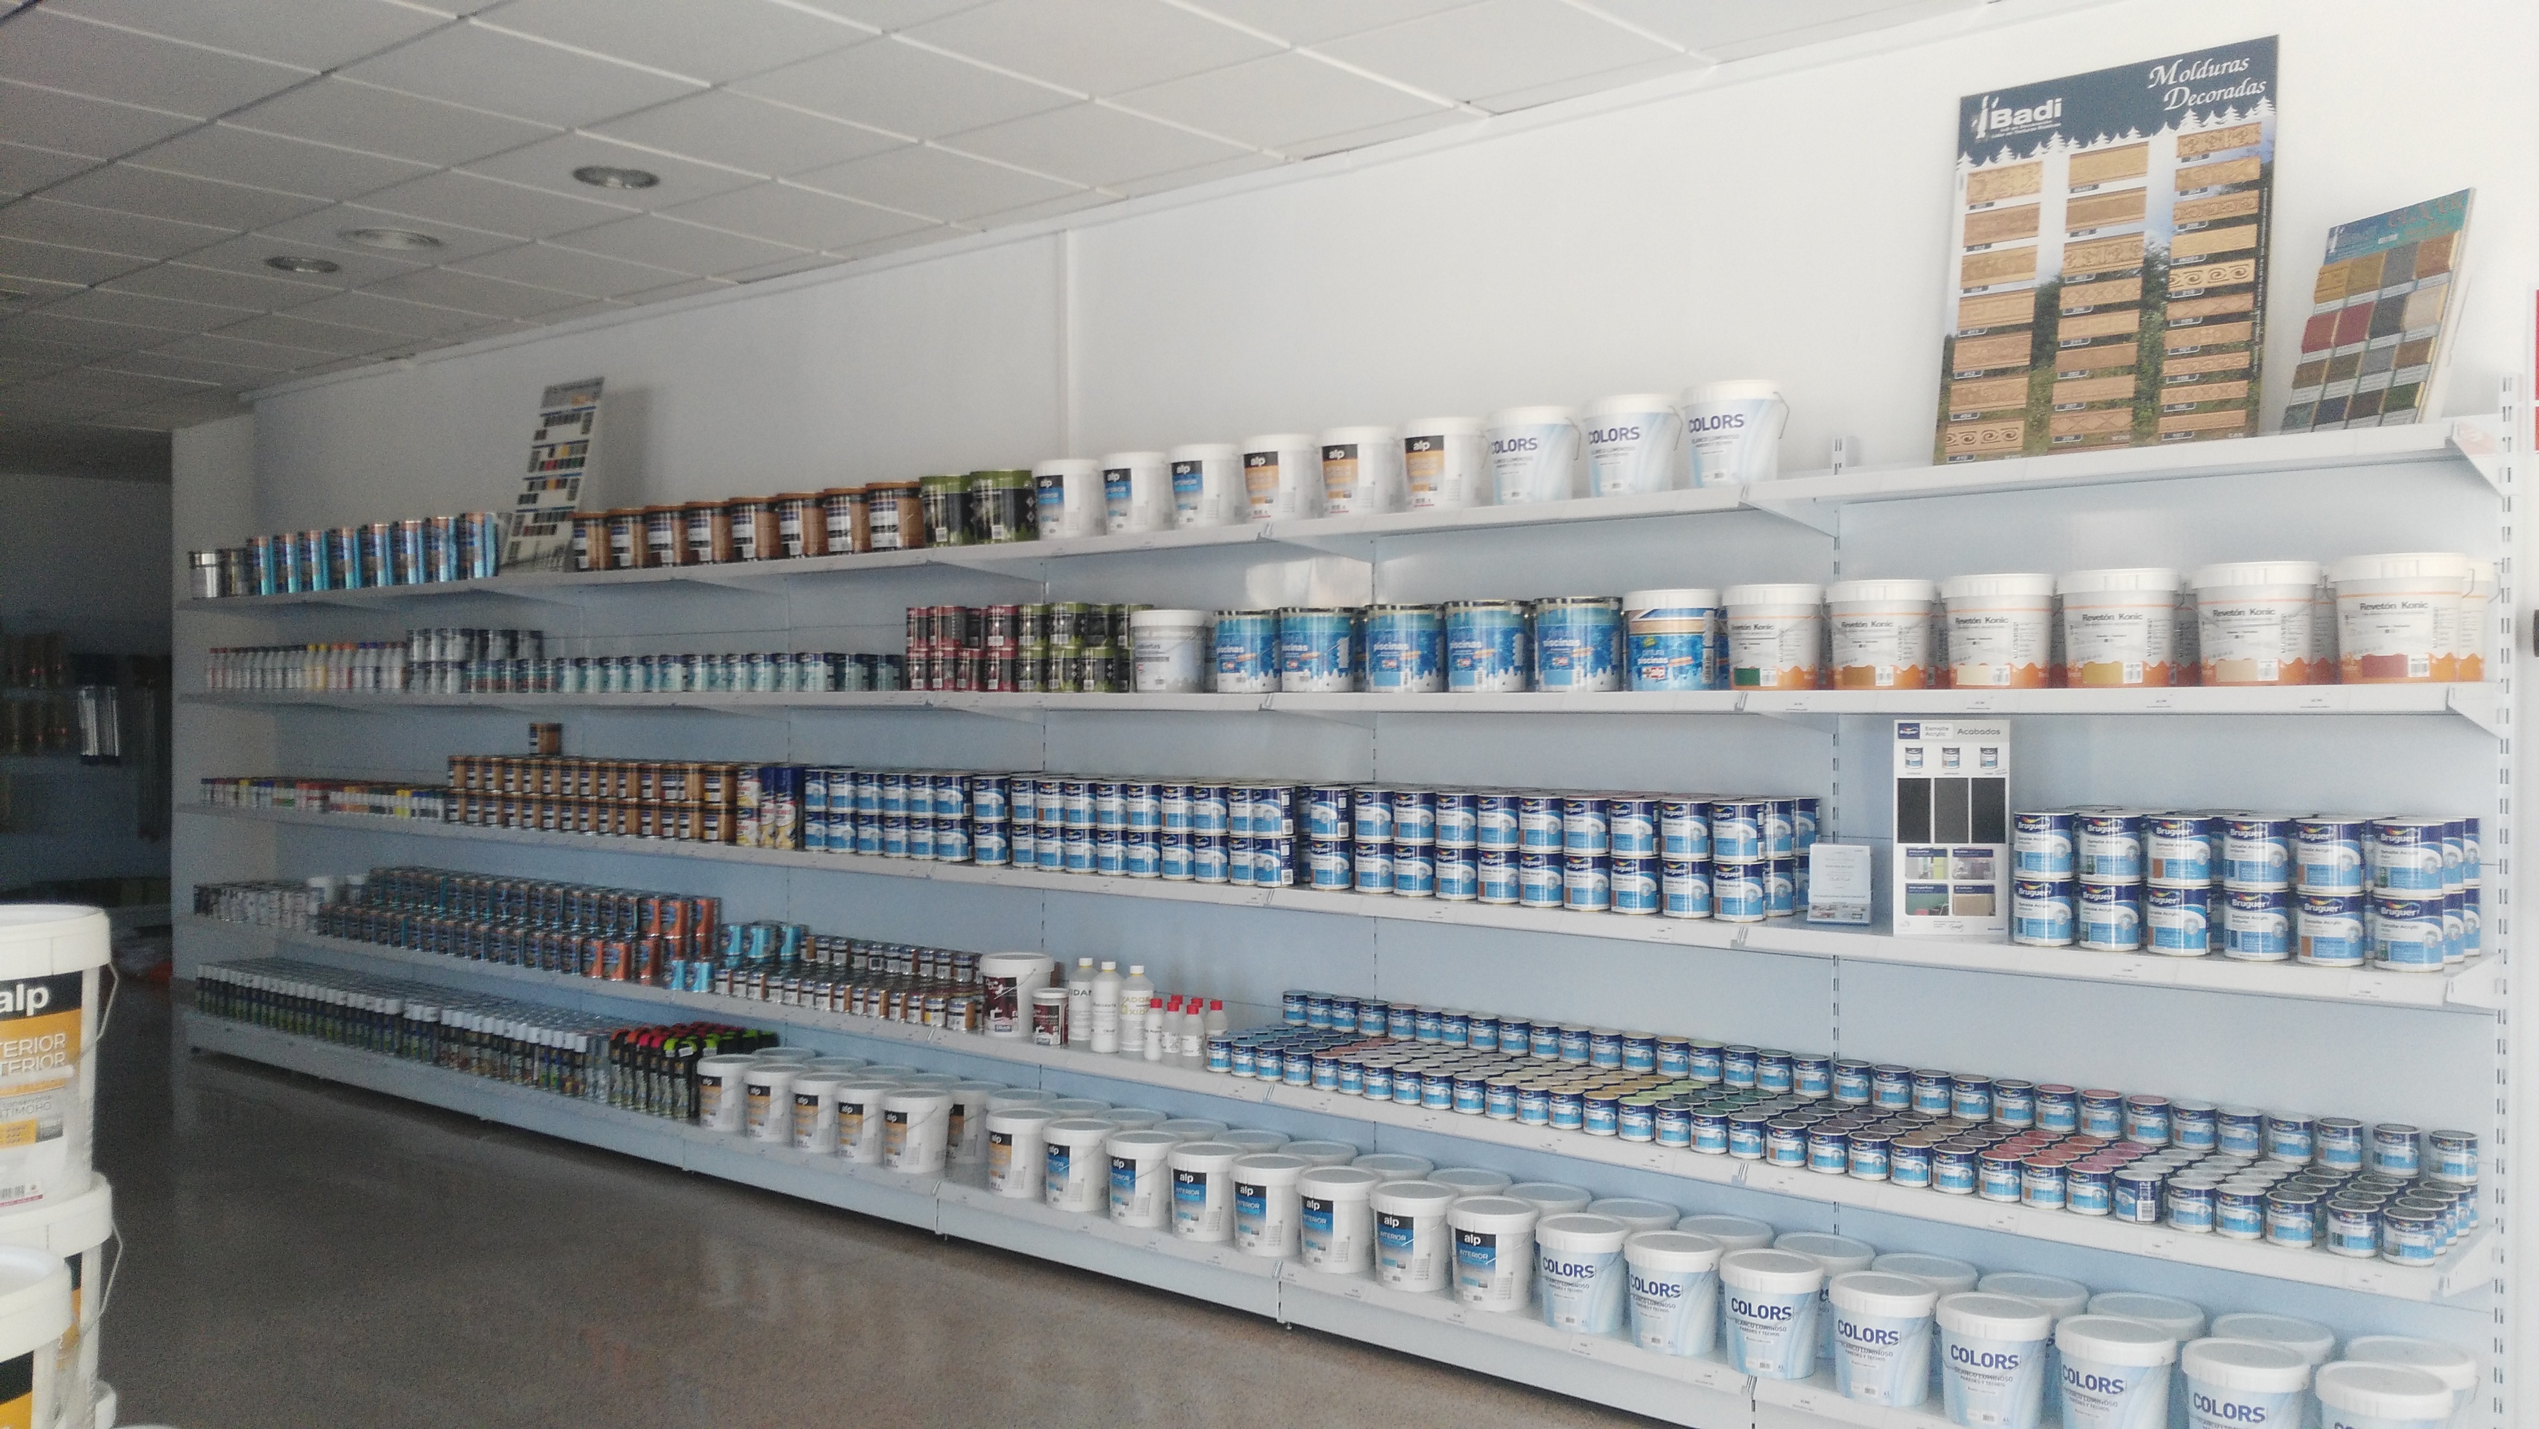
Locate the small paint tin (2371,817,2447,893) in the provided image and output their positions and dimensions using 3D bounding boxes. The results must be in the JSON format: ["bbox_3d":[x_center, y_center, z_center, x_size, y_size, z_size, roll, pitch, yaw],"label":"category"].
[{"bbox_3d":[1.876,0.233,3.101,0.098,0.120,0.098,1,1,38],"label":"small paint tin"}]

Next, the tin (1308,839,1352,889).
[{"bbox_3d":[0.149,0.355,4.469,0.097,0.119,0.097,0,1,0],"label":"tin"}]

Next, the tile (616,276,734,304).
[{"bbox_3d":[-2.062,-1.478,6.541,0.595,0.020,0.150,1,2,38],"label":"tile"}]

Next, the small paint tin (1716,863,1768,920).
[{"bbox_3d":[0.946,0.354,3.790,0.098,0.117,0.098,0,1,0],"label":"small paint tin"}]

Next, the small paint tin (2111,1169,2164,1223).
[{"bbox_3d":[1.513,0.838,3.286,0.073,0.077,0.073,1,1,38],"label":"small paint tin"}]

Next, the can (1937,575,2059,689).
[{"bbox_3d":[1.341,-0.153,3.473,0.199,0.207,0.199,1,1,38],"label":"can"}]

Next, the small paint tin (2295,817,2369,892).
[{"bbox_3d":[1.794,0.238,3.185,0.100,0.119,0.100,0,1,35],"label":"small paint tin"}]

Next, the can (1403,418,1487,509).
[{"bbox_3d":[0.400,-0.558,4.286,0.197,0.203,0.197,0,1,0],"label":"can"}]

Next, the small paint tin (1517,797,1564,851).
[{"bbox_3d":[0.596,0.240,4.113,0.097,0.119,0.097,0,1,0],"label":"small paint tin"}]

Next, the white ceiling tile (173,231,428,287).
[{"bbox_3d":[-3.153,-1.464,6.157,0.600,0.020,0.600,1,2,38],"label":"white ceiling tile"}]

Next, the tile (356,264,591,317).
[{"bbox_3d":[-2.832,-1.495,6.702,0.595,0.020,0.597,0,2,38],"label":"tile"}]

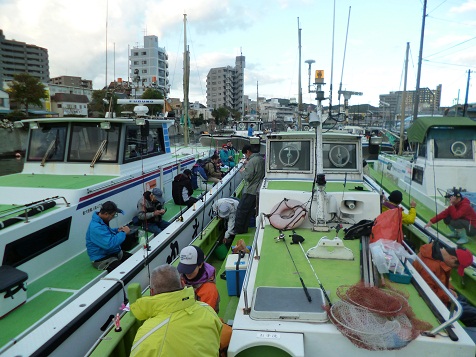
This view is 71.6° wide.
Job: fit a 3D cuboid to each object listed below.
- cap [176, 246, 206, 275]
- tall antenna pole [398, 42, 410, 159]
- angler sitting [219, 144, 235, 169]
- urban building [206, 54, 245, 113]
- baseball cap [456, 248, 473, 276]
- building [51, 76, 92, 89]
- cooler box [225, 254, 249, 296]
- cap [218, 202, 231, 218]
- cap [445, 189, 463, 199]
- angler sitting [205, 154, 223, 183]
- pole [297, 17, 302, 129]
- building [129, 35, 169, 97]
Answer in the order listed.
[{"bbox_3d":[-0.359,0.626,2.520,0.175,0.140,0.255,4,31,23],"label":"cap"},{"bbox_3d":[5.661,-2.613,11.200,0.130,3.850,0.130,0,9,0],"label":"tall antenna pole"},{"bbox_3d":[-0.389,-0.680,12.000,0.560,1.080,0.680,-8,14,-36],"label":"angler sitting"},{"bbox_3d":[-6.300,-47.901,174.034,17.000,29.000,13.000,4,12,20],"label":"urban building"},{"bbox_3d":[2.196,0.815,3.200,0.145,0.260,0.180,-3,-11,34],"label":"baseball cap"},{"bbox_3d":[-113.000,-56.546,223.291,17.000,22.000,26.000,10,15,43],"label":"building"},{"bbox_3d":[-0.009,1.264,4.309,0.290,0.380,0.410,0,11,-1],"label":"cooler box"},{"bbox_3d":[-0.213,0.504,5.200,0.180,0.140,0.260,2,44,9],"label":"cap"},{"bbox_3d":[3.363,0.242,5.150,0.260,0.140,0.180,-14,12,-14],"label":"cap"},{"bbox_3d":[-0.691,-0.251,9.500,0.680,0.870,0.500,2,9,9],"label":"angler sitting"},{"bbox_3d":[2.417,-3.640,12.839,0.140,4.800,0.140,-3,11,1],"label":"pole"},{"bbox_3d":[-30.800,-35.171,115.897,11.200,26.400,9.000,4,12,19],"label":"building"}]

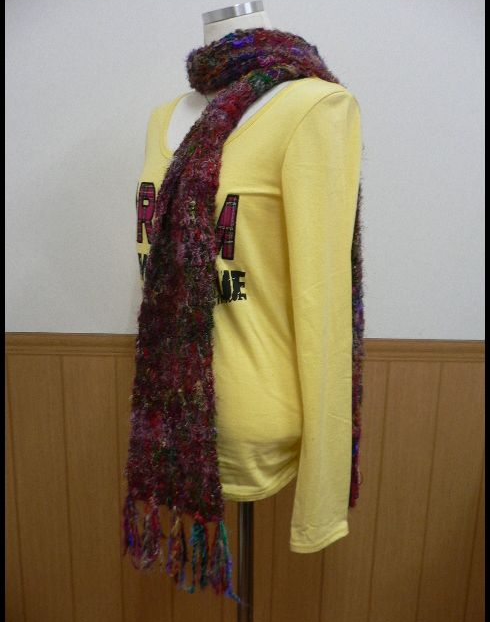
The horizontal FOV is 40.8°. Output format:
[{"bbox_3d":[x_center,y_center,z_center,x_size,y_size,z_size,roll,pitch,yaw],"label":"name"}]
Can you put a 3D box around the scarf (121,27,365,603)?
[{"bbox_3d":[0.006,0.009,0.960,0.290,0.770,0.250,-11,18,-42],"label":"scarf"}]

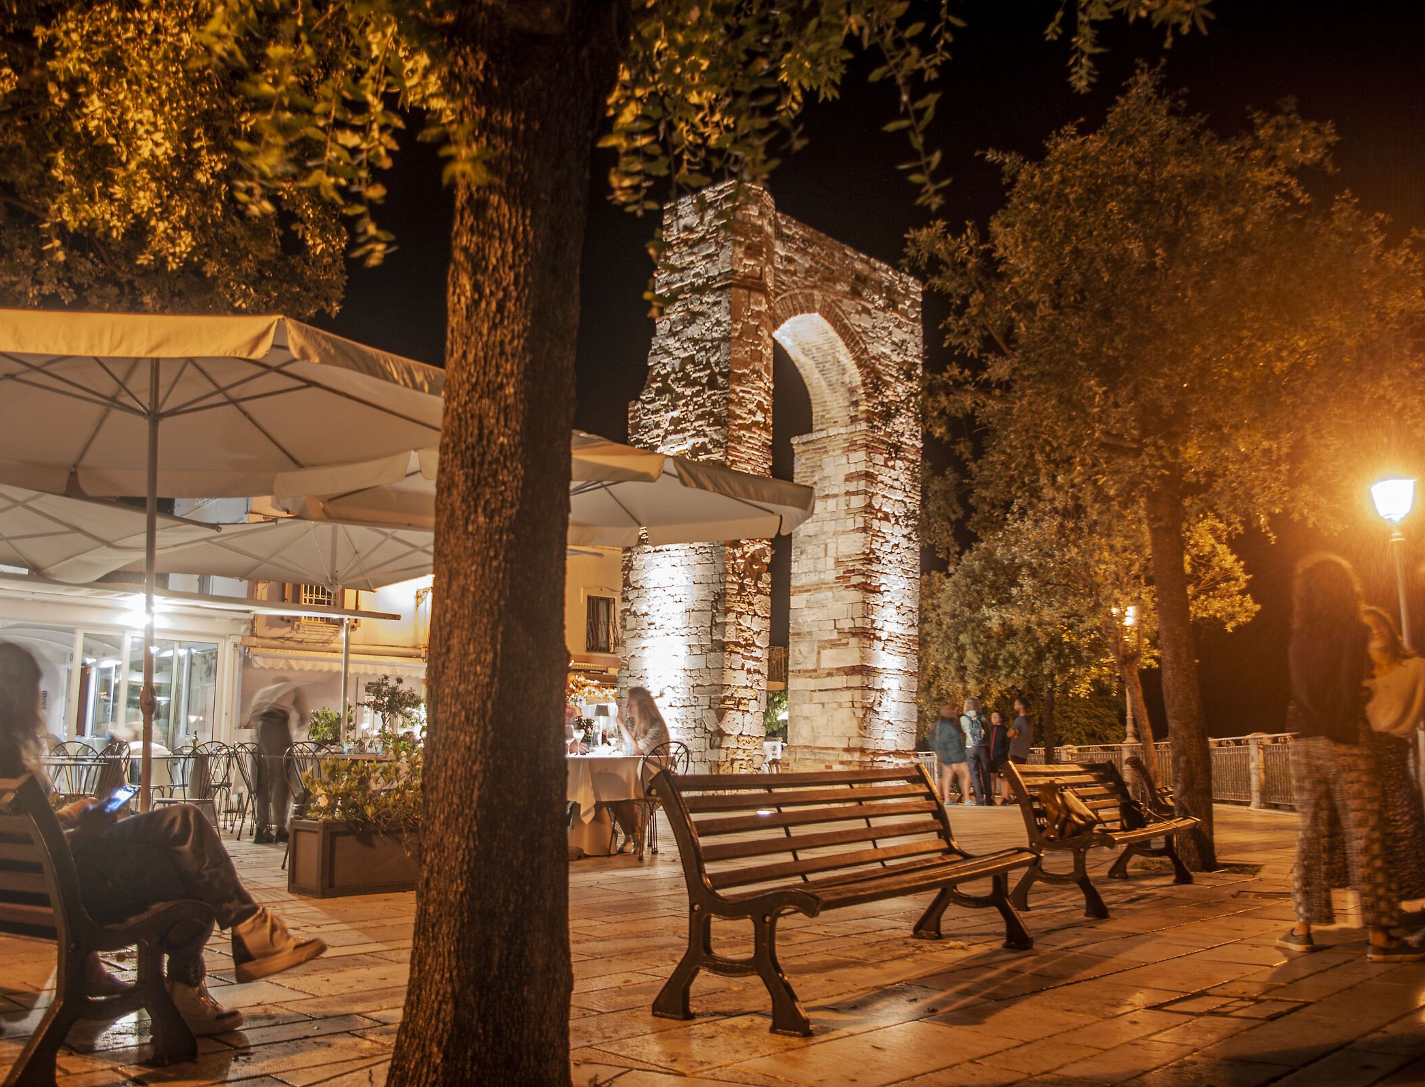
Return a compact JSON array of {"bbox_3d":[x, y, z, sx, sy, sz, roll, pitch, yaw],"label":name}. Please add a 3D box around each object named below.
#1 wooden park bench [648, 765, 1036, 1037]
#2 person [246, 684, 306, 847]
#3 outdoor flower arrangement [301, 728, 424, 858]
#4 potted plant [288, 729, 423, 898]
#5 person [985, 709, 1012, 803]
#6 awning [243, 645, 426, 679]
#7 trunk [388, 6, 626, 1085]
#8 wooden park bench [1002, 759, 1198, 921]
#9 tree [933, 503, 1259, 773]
[{"bbox_3d":[0.607,1.261,4.731,0.660,0.800,2.020,-7,-12,33],"label":"wooden park bench"},{"bbox_3d":[-3.994,1.987,11.277,0.500,1.470,0.650,-4,-10,22],"label":"person"},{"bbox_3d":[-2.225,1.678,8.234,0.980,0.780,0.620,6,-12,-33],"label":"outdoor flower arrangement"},{"bbox_3d":[-1.986,1.616,7.469,1.000,0.950,0.480,8,-12,-40],"label":"potted plant"},{"bbox_3d":[4.775,3.552,20.400,0.450,1.540,0.320,-2,-10,10],"label":"person"},{"bbox_3d":[-5.343,1.642,17.400,0.750,0.450,2.750,-9,-13,41],"label":"awning"},{"bbox_3d":[-0.521,-0.115,3.308,0.560,3.050,0.500,-1,-10,0],"label":"trunk"},{"bbox_3d":[2.300,1.642,7.107,0.640,0.780,1.930,-6,-11,32],"label":"wooden park bench"},{"bbox_3d":[5.832,1.588,18.794,5.000,4.850,4.600,-1,-10,0],"label":"tree"}]

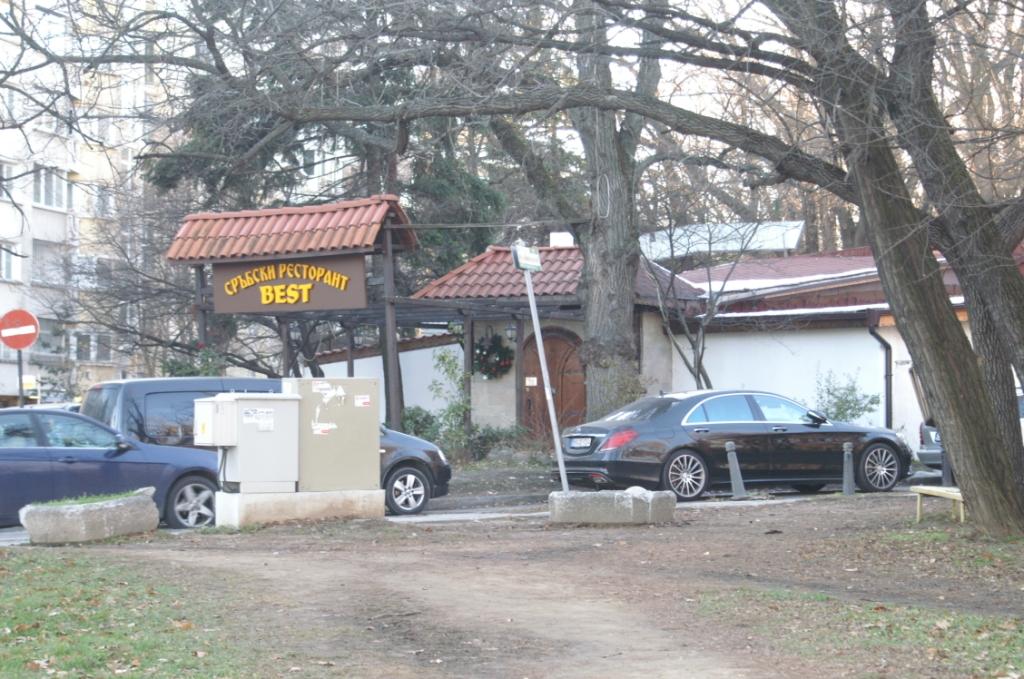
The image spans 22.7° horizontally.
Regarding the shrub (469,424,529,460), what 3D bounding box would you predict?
[{"bbox_3d":[-0.231,1.761,43.700,1.020,0.620,0.750,0,-1,0],"label":"shrub"}]

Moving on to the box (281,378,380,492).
[{"bbox_3d":[-1.985,1.046,28.080,0.975,1.220,0.450,1,-1,-29],"label":"box"}]

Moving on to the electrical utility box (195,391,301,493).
[{"bbox_3d":[-2.872,1.120,27.690,1.000,1.060,0.550,1,-1,-29],"label":"electrical utility box"}]

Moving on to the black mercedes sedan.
[{"bbox_3d":[3.208,1.447,35.760,5.220,1.480,1.900,1,-1,-27],"label":"black mercedes sedan"}]

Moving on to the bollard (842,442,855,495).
[{"bbox_3d":[4.559,1.752,34.600,0.165,0.720,0.165,0,-1,0],"label":"bollard"}]

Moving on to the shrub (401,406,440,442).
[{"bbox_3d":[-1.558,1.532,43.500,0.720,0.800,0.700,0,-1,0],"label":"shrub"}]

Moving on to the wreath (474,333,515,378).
[{"bbox_3d":[-0.322,0.305,44.500,0.780,0.800,0.220,0,-1,25],"label":"wreath"}]

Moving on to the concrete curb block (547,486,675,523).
[{"bbox_3d":[1.085,1.804,27.600,1.340,0.370,0.420,0,-1,-10],"label":"concrete curb block"}]

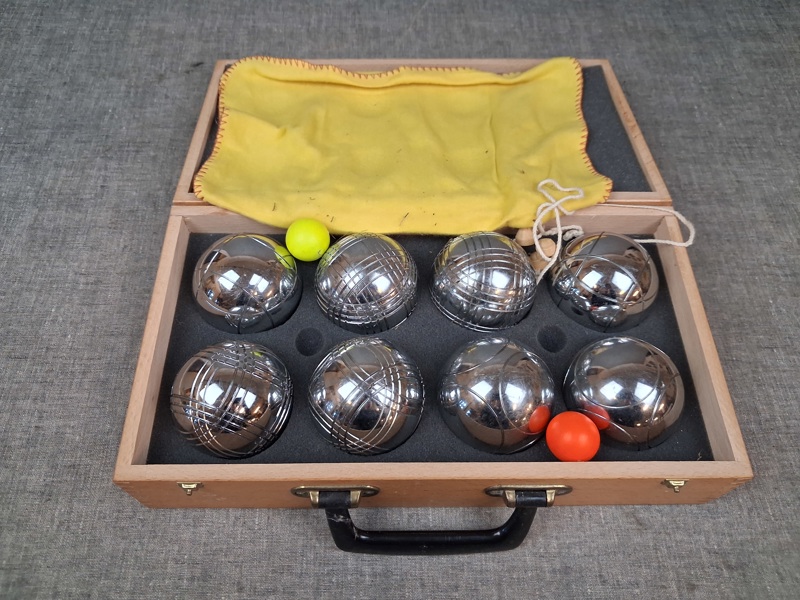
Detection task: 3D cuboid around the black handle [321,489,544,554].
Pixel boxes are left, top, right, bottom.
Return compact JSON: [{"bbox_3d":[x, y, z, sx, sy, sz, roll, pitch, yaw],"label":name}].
[{"bbox_3d":[0.019,0.136,0.378,0.133,0.042,0.033,0,59,-1],"label":"black handle"}]

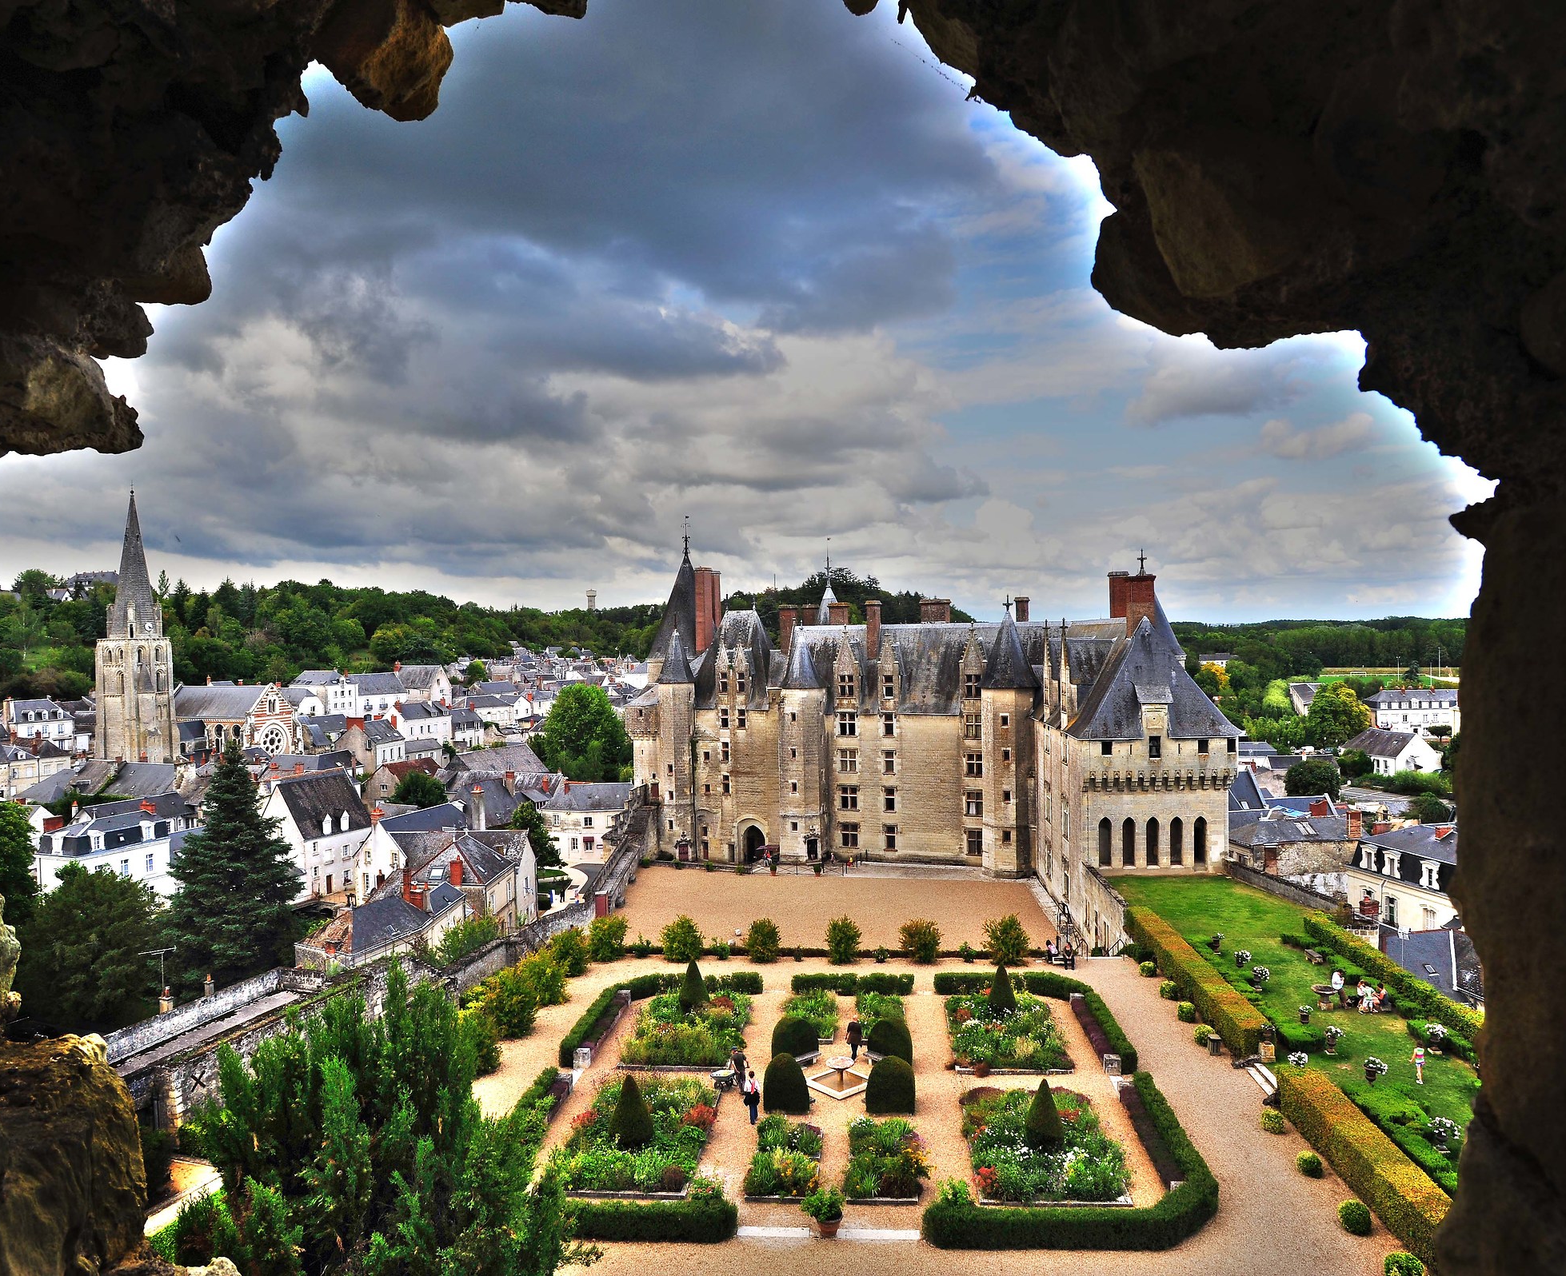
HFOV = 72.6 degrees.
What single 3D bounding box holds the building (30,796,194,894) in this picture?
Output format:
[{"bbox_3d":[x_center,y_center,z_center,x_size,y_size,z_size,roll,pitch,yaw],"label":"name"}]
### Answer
[{"bbox_3d":[-74.416,23.352,117.630,9.000,11.200,13.000,0,1,45],"label":"building"}]

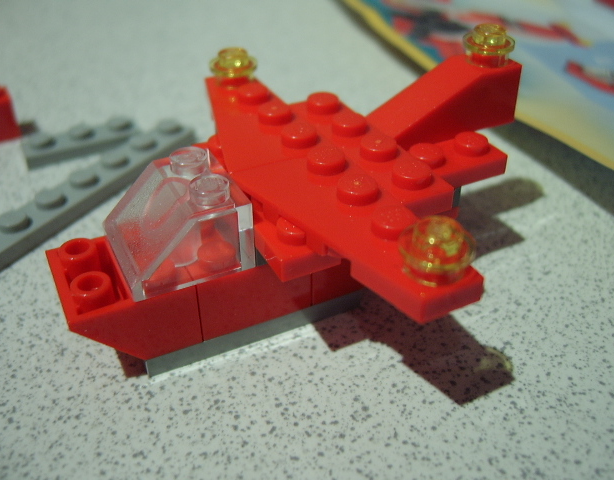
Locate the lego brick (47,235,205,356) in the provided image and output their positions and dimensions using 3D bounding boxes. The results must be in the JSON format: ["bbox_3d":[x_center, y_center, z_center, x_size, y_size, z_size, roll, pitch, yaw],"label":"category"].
[{"bbox_3d":[-0.024,0.007,0.077,0.016,0.010,0.016,-16,39,-22],"label":"lego brick"}]

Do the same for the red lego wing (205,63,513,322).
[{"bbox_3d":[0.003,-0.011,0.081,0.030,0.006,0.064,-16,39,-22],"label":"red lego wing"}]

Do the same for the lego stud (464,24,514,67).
[{"bbox_3d":[0.028,-0.030,0.089,0.008,0.005,0.008,0,35,0],"label":"lego stud"}]

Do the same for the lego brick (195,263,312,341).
[{"bbox_3d":[-0.010,0.003,0.083,0.016,0.010,0.016,-16,39,-22],"label":"lego brick"}]

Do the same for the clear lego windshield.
[{"bbox_3d":[-0.017,-0.003,0.074,0.016,0.011,0.016,-16,39,-22],"label":"clear lego windshield"}]

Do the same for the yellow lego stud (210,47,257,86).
[{"bbox_3d":[-0.012,-0.029,0.097,0.008,0.005,0.008,0,35,0],"label":"yellow lego stud"}]

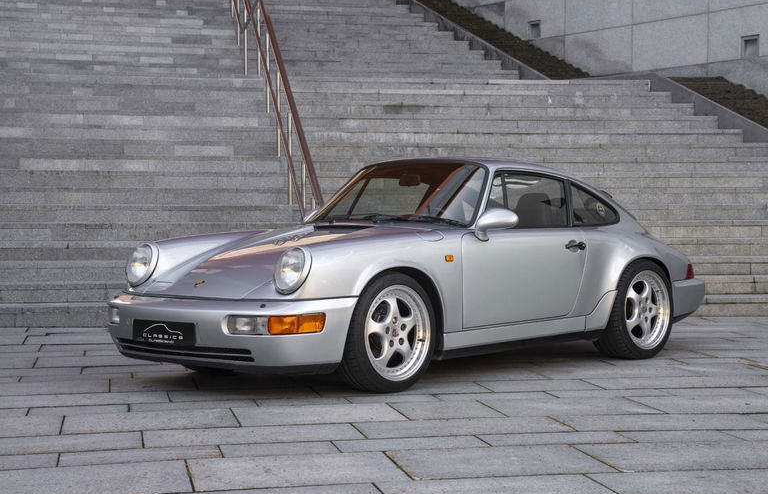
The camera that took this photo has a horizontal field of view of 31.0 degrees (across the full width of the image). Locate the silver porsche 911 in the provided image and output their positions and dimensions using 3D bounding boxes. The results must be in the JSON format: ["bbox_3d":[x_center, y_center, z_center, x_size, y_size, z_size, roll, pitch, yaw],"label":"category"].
[{"bbox_3d":[0.346,0.080,8.485,1.730,1.270,4.230,2,2,44],"label":"silver porsche 911"}]

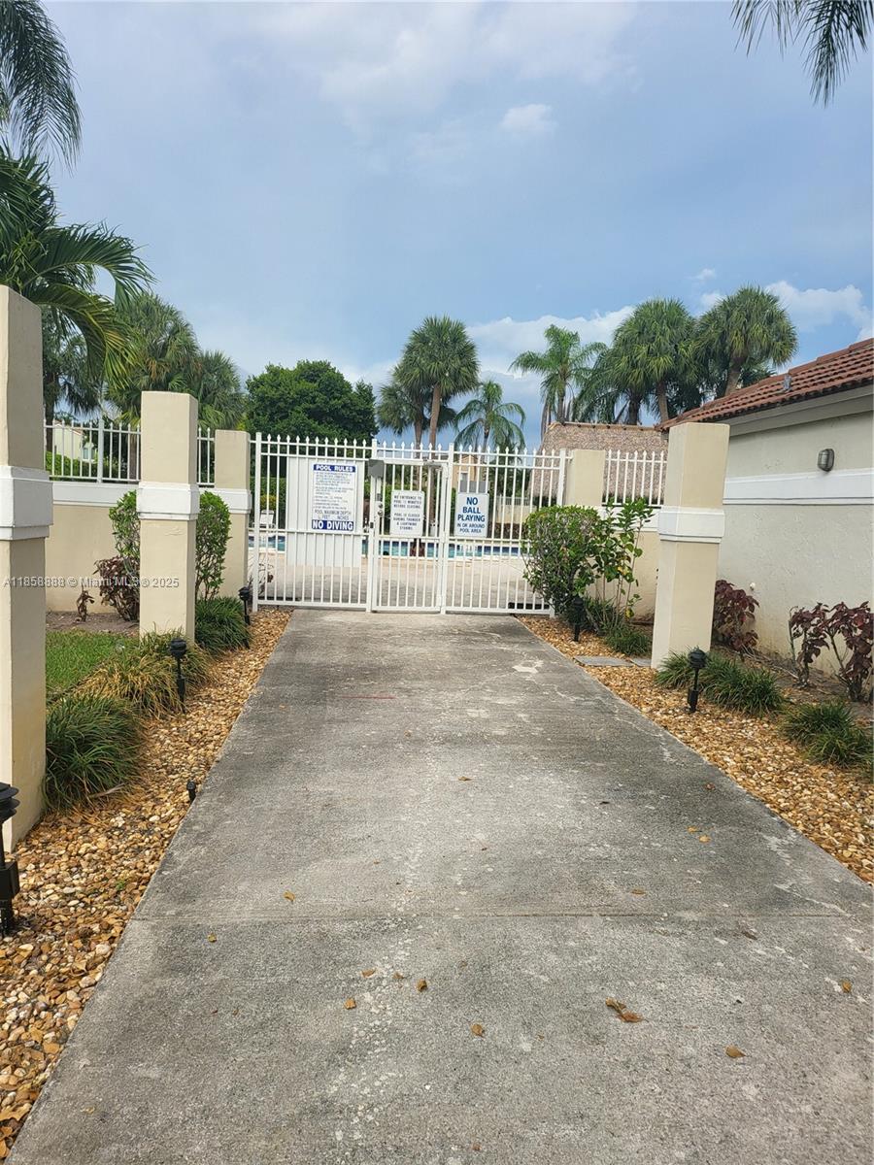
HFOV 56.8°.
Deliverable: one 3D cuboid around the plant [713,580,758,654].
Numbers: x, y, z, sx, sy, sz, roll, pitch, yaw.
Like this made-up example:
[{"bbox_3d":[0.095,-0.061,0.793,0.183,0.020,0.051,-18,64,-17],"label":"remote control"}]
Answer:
[{"bbox_3d":[3.171,0.374,8.772,0.700,0.870,0.700,2,6,-6],"label":"plant"}]

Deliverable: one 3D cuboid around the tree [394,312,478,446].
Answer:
[{"bbox_3d":[-0.167,-6.973,35.607,3.635,9.367,3.635,2,6,-6],"label":"tree"}]

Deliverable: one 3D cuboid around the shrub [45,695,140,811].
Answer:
[{"bbox_3d":[-1.925,0.856,4.375,0.600,0.437,0.620,2,6,-6],"label":"shrub"}]

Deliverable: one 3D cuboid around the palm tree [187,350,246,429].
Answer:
[{"bbox_3d":[-8.352,-5.213,29.903,2.800,6.564,2.800,2,6,-6],"label":"palm tree"}]

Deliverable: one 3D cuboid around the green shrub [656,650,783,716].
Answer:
[{"bbox_3d":[2.504,0.782,6.925,0.950,0.380,1.200,2,6,-6],"label":"green shrub"}]

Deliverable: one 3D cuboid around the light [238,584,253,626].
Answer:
[{"bbox_3d":[-2.209,0.258,9.402,0.150,0.470,0.150,2,6,-6],"label":"light"}]

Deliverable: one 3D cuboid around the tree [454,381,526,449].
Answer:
[{"bbox_3d":[2.477,-6.444,40.995,3.745,7.412,3.745,2,6,-6],"label":"tree"}]

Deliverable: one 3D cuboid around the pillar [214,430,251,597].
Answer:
[{"bbox_3d":[-2.707,-0.821,10.643,0.430,2.300,0.430,2,6,-6],"label":"pillar"}]

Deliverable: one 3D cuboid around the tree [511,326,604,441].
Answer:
[{"bbox_3d":[4.968,-6.502,35.173,3.954,9.031,3.954,2,6,-6],"label":"tree"}]

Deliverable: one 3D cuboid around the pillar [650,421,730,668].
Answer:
[{"bbox_3d":[2.376,-0.281,7.618,0.430,2.336,0.430,2,6,-6],"label":"pillar"}]

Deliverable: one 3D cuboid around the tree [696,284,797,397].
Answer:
[{"bbox_3d":[11.519,-6.173,30.896,3.900,10.080,3.900,2,6,-6],"label":"tree"}]

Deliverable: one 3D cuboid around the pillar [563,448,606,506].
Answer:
[{"bbox_3d":[1.977,-0.643,11.142,0.430,2.300,0.430,2,6,-6],"label":"pillar"}]

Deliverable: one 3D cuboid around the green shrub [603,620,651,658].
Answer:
[{"bbox_3d":[2.041,0.584,8.725,0.550,0.360,0.600,2,6,-6],"label":"green shrub"}]

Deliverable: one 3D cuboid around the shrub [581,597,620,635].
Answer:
[{"bbox_3d":[2.065,0.397,10.171,0.480,0.454,0.460,2,6,-6],"label":"shrub"}]

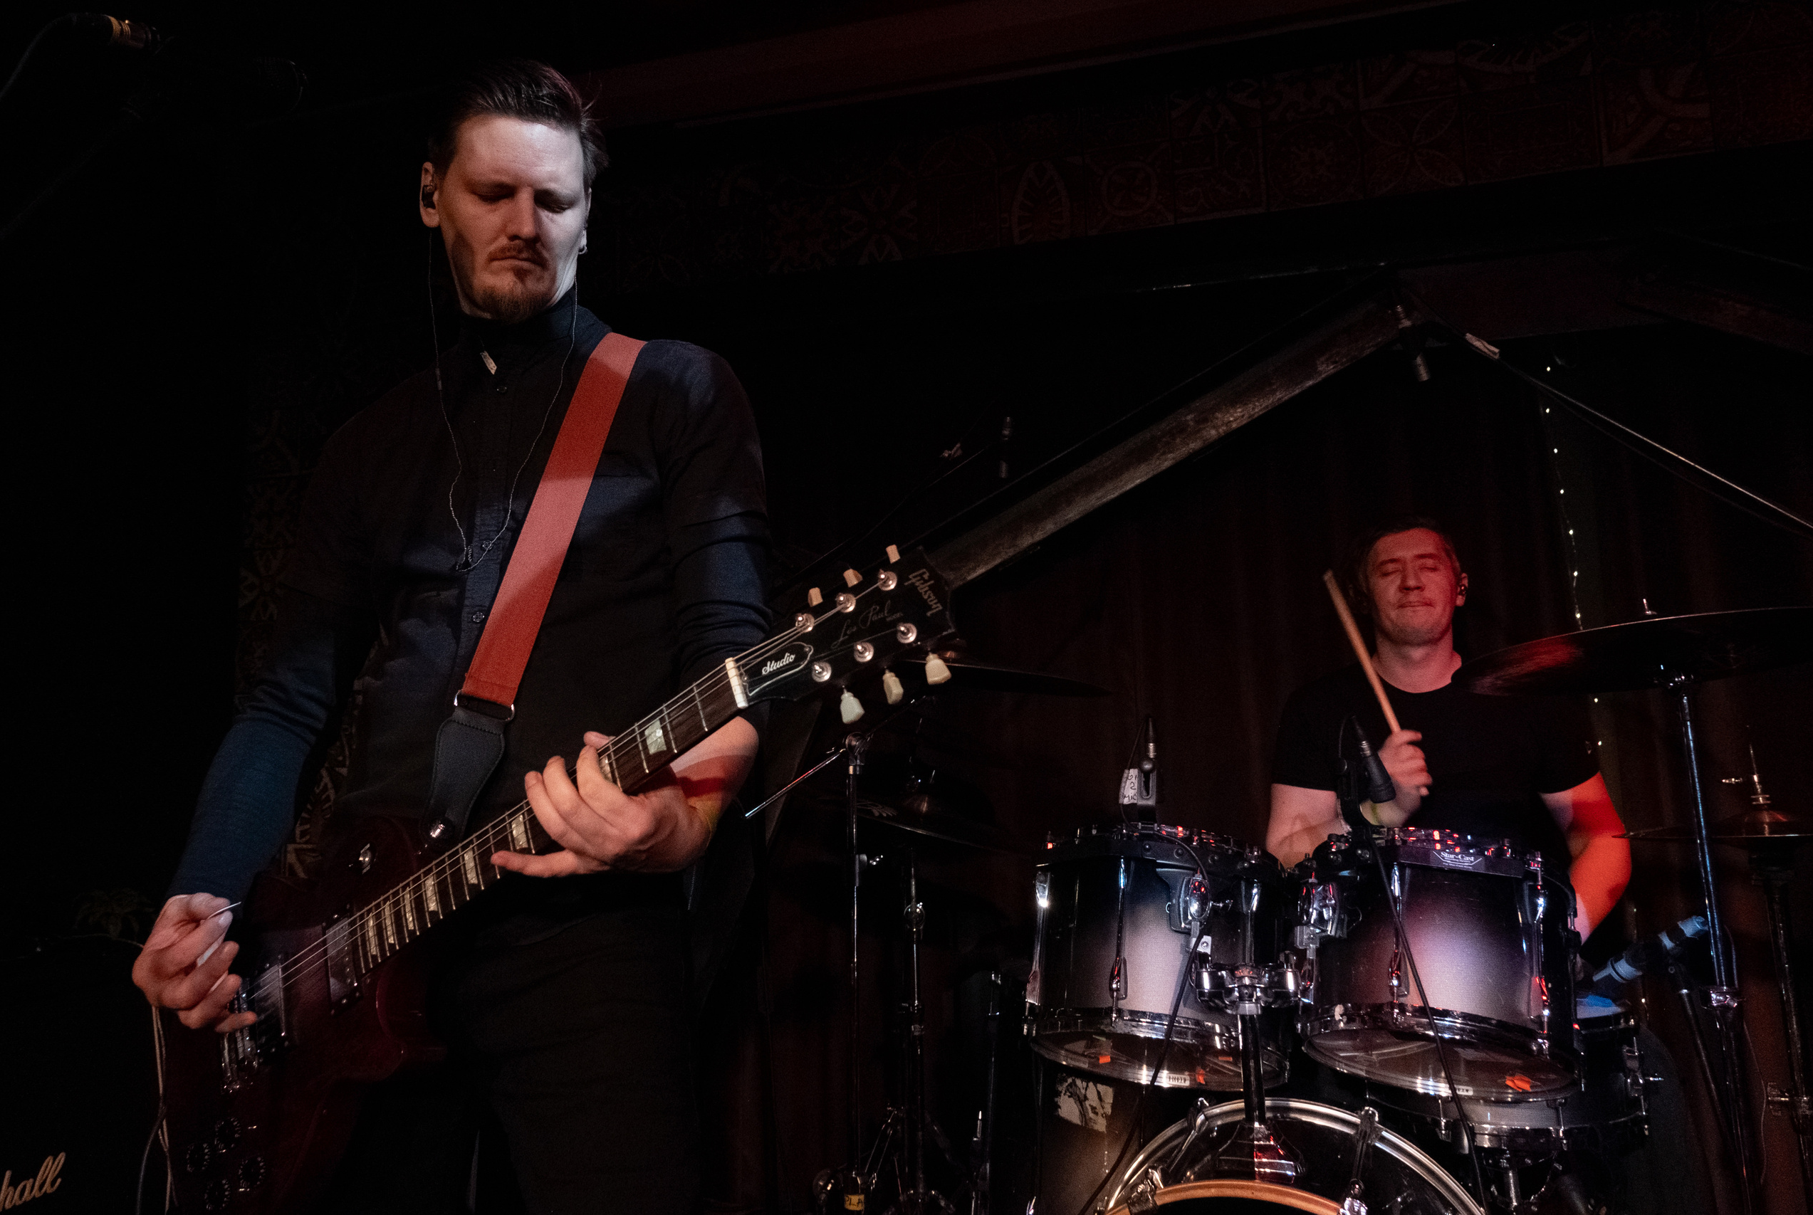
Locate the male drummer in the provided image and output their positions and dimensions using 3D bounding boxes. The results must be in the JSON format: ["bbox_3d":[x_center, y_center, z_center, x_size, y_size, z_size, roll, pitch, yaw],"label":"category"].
[{"bbox_3d":[0.837,0.527,1.894,0.680,1.420,0.700,-5,-11,24],"label":"male drummer"}]

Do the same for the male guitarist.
[{"bbox_3d":[-0.396,0.332,1.155,0.580,1.780,0.450,-2,-10,9],"label":"male guitarist"}]

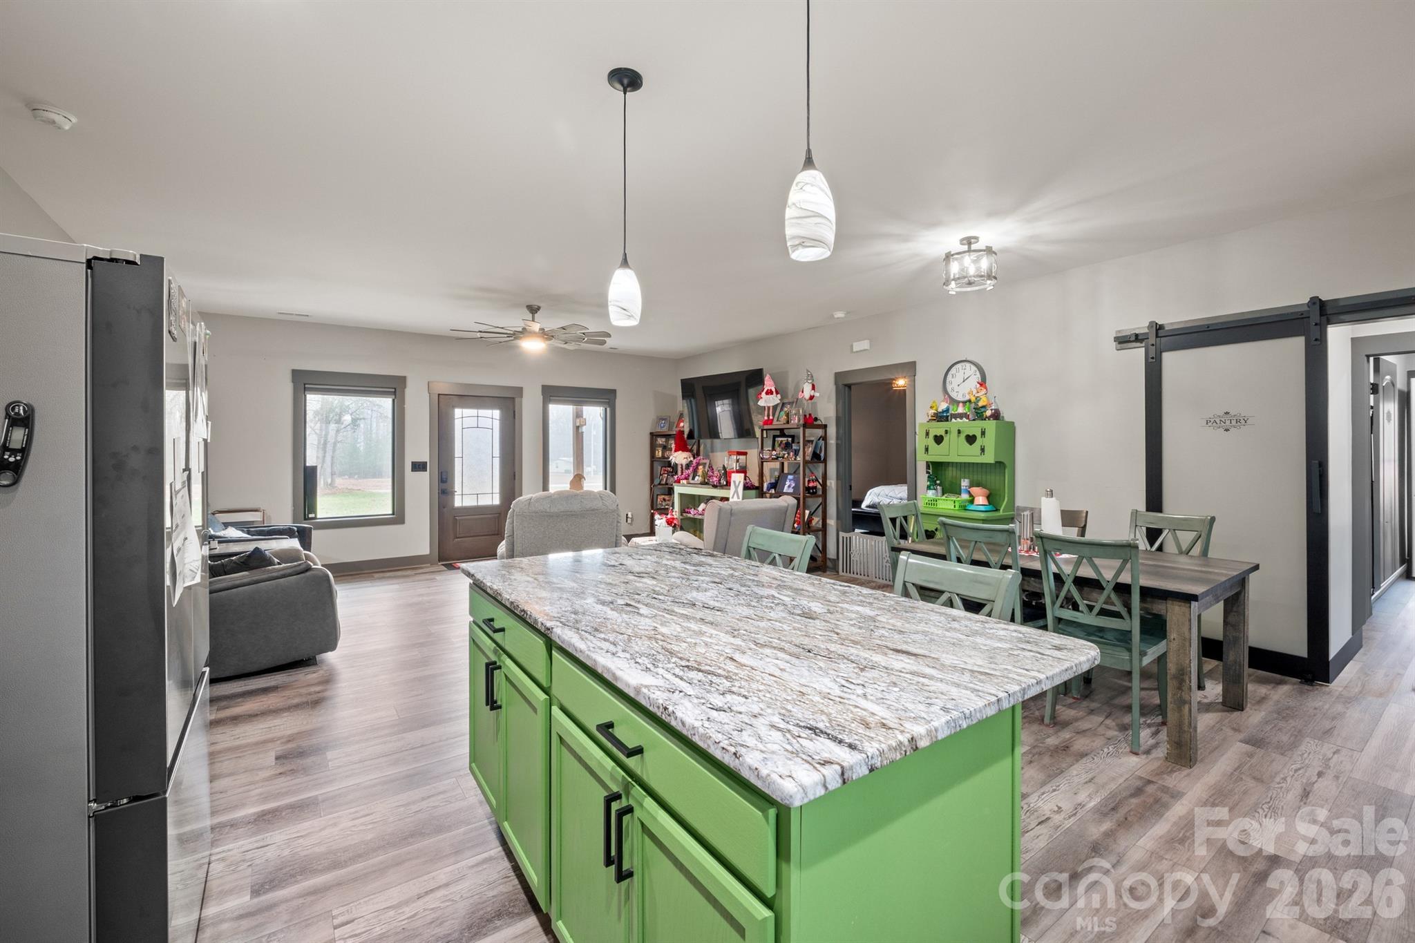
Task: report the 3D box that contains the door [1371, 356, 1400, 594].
[{"bbox_3d":[6.210,0.087,5.400,0.820,2.080,0.060,-1,2,-33],"label":"door"}]

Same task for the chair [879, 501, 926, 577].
[{"bbox_3d":[1.545,0.718,4.124,0.470,0.970,0.540,-1,2,-34],"label":"chair"}]

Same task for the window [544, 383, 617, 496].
[{"bbox_3d":[-1.760,-0.289,8.163,1.080,1.745,0.120,-1,2,-34],"label":"window"}]

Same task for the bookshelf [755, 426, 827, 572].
[{"bbox_3d":[0.959,0.309,6.677,0.360,1.655,0.700,-1,2,-37],"label":"bookshelf"}]

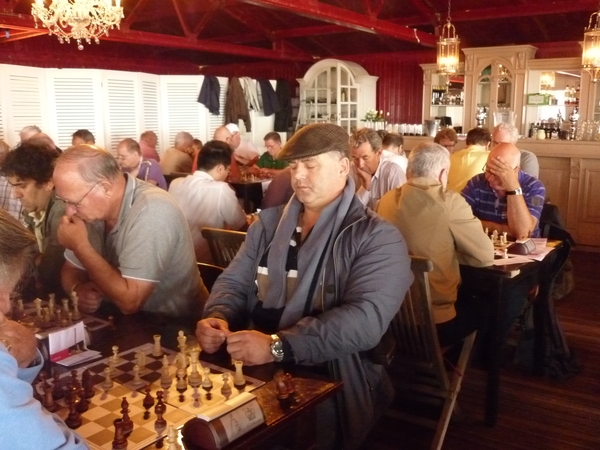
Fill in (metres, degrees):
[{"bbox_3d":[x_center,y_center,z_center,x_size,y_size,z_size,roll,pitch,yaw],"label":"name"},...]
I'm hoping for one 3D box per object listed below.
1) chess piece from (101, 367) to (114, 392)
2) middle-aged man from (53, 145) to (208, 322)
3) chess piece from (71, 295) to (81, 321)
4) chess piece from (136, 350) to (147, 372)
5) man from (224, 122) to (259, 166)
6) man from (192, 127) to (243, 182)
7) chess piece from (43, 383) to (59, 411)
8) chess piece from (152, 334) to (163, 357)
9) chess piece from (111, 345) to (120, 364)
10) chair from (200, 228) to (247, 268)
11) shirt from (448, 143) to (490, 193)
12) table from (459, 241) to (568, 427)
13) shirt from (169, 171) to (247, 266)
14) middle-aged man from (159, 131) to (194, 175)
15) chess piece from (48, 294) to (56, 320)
[{"bbox_3d":[-0.488,0.385,1.448,0.028,0.049,0.028,7,12,36],"label":"chess piece"},{"bbox_3d":[-0.610,0.372,1.980,0.780,1.280,0.560,-9,13,-40],"label":"middle-aged man"},{"bbox_3d":[-0.772,0.275,1.958,0.034,0.092,0.034,7,12,36],"label":"chess piece"},{"bbox_3d":[-0.399,0.340,1.434,0.031,0.051,0.028,-8,12,-36],"label":"chess piece"},{"bbox_3d":[-0.600,-0.381,6.100,0.550,1.320,0.800,8,13,40],"label":"man"},{"bbox_3d":[-0.837,-0.270,5.800,0.540,1.360,0.700,7,12,36],"label":"man"},{"bbox_3d":[-0.583,0.399,1.332,0.033,0.062,0.033,7,12,36],"label":"chess piece"},{"bbox_3d":[-0.382,0.322,1.531,0.028,0.053,0.028,-1,10,0],"label":"chess piece"},{"bbox_3d":[-0.516,0.360,1.591,0.028,0.049,0.028,7,12,36],"label":"chess piece"},{"bbox_3d":[-0.185,0.431,2.880,0.440,0.830,0.500,7,12,37],"label":"chair"},{"bbox_3d":[1.193,-0.276,4.100,0.480,0.620,0.350,5,11,30],"label":"shirt"},{"bbox_3d":[0.859,0.481,3.260,0.950,0.745,0.980,7,12,36],"label":"table"},{"bbox_3d":[-0.515,-0.030,3.150,0.460,0.600,0.350,6,12,33],"label":"shirt"},{"bbox_3d":[-1.280,-0.323,6.000,0.550,1.280,0.800,7,12,37],"label":"middle-aged man"},{"bbox_3d":[-0.862,0.279,1.982,0.031,0.078,0.031,7,12,36],"label":"chess piece"}]

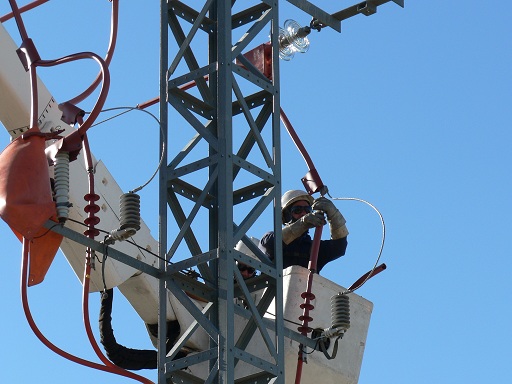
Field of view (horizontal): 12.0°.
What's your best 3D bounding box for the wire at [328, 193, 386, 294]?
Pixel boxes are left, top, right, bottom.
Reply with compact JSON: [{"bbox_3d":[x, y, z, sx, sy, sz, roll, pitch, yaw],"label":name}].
[{"bbox_3d":[0.638,0.324,15.250,0.360,0.680,0.140,-8,-26,15],"label":"wire"}]

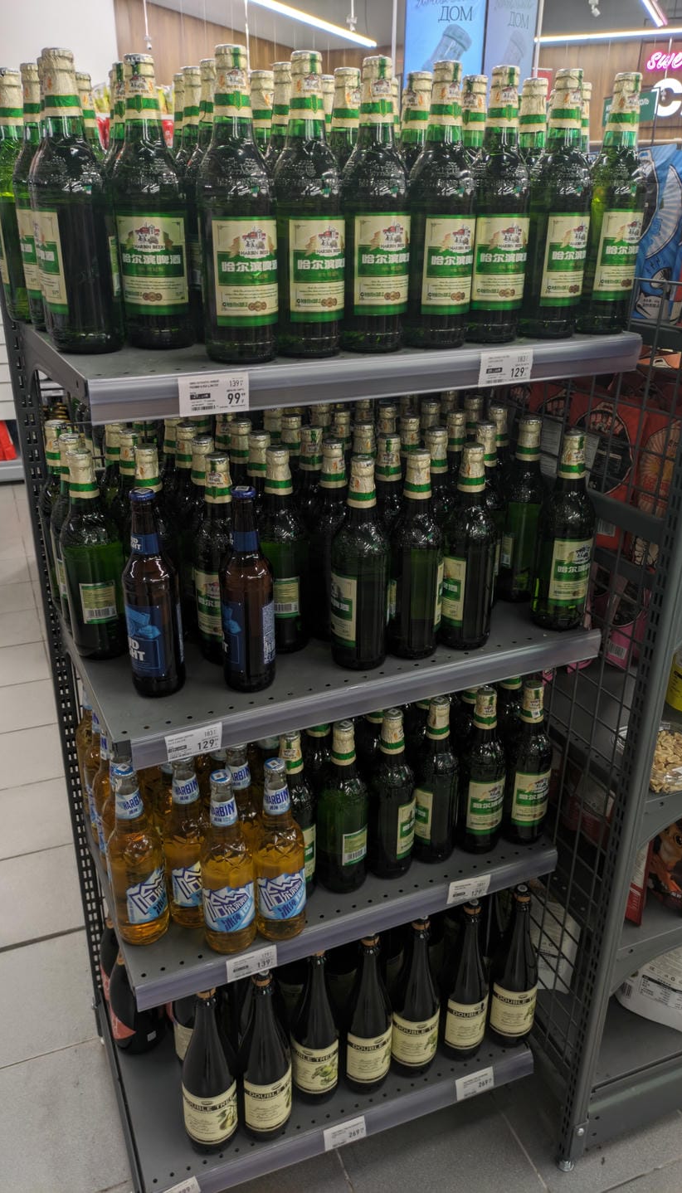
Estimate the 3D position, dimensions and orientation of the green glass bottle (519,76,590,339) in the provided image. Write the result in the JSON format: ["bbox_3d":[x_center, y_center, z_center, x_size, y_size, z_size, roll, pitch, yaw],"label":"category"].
[{"bbox_3d":[0.249,-0.441,0.986,0.073,0.277,0.073,-9,25,-22],"label":"green glass bottle"}]

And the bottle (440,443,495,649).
[{"bbox_3d":[0.166,-0.064,1.120,0.071,0.271,0.071,1,25,0],"label":"bottle"}]

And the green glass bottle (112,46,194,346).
[{"bbox_3d":[-0.198,-0.400,0.893,0.073,0.273,0.073,-4,25,-11],"label":"green glass bottle"}]

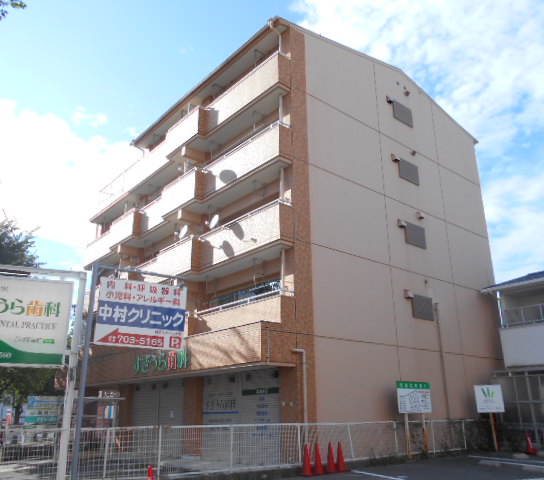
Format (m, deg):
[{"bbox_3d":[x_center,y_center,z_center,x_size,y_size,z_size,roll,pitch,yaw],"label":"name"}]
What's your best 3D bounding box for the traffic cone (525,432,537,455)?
[{"bbox_3d":[9.069,7.134,16.882,0.310,0.700,0.310,15,-24,-37],"label":"traffic cone"}]

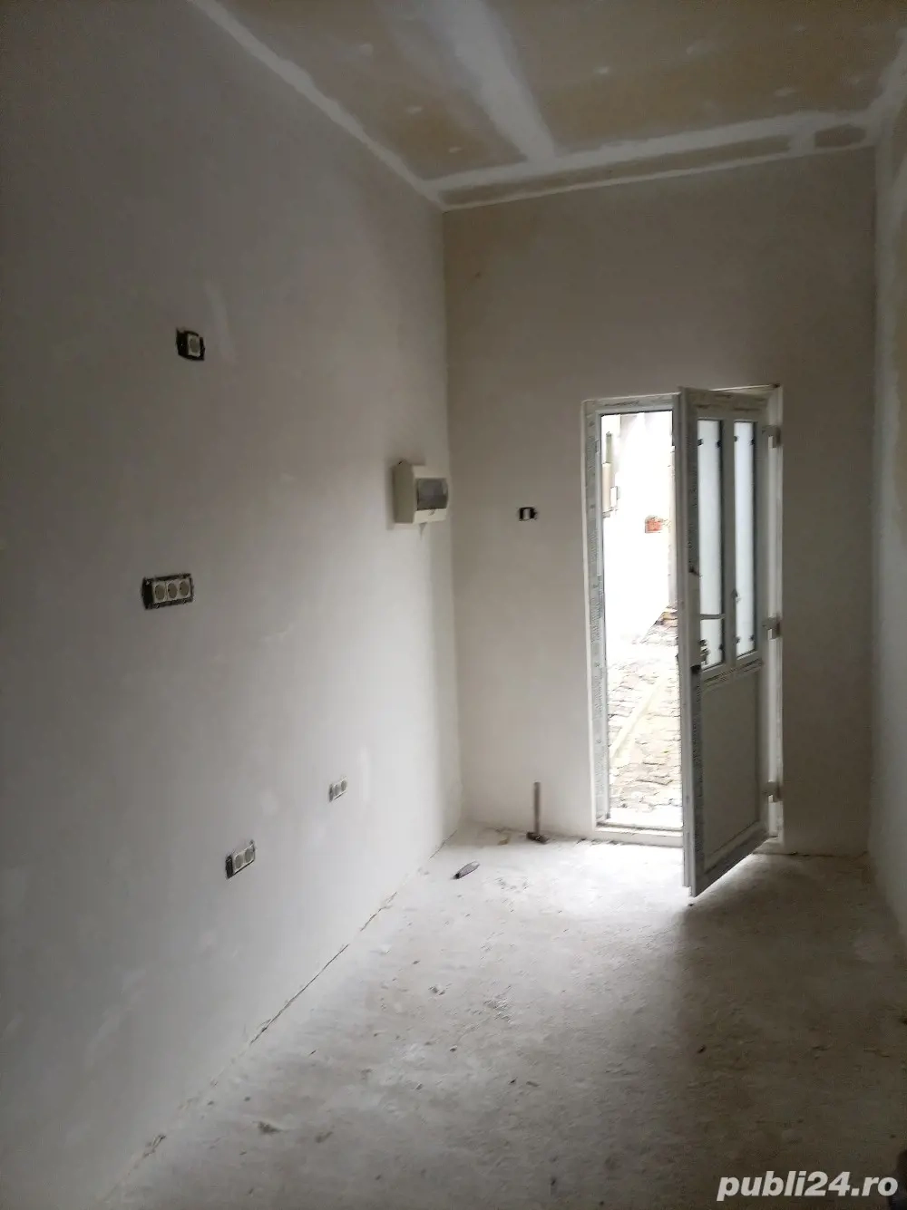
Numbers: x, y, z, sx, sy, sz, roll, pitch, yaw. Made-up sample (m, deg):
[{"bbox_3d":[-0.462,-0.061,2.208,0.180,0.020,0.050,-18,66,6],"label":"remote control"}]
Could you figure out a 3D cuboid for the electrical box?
[{"bbox_3d":[-0.133,-0.455,3.610,0.099,0.224,0.338,0,7,20],"label":"electrical box"}]

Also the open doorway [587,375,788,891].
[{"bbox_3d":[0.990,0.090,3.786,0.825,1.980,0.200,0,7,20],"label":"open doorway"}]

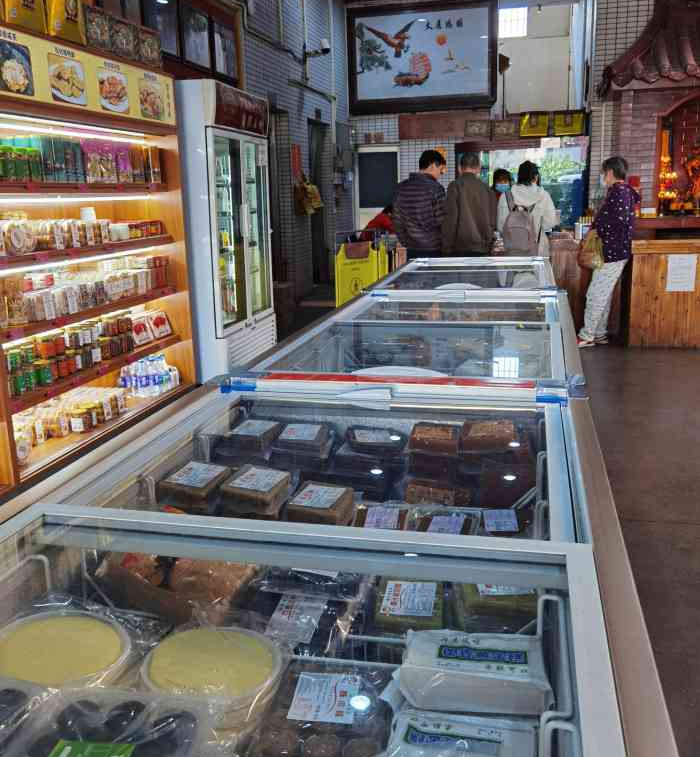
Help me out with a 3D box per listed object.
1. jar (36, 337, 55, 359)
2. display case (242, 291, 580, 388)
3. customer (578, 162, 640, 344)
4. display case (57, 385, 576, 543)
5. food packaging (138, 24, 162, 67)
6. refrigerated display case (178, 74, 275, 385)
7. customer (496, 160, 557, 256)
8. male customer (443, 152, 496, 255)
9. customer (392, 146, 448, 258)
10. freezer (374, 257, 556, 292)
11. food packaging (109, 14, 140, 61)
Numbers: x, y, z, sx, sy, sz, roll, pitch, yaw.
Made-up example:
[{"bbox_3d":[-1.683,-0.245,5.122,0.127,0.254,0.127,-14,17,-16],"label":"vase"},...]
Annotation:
[{"bbox_3d":[-1.480,-0.151,3.800,0.080,0.100,0.080,-1,13,0],"label":"jar"},{"bbox_3d":[0.345,0.208,3.016,0.955,0.860,1.762,2,14,13],"label":"display case"},{"bbox_3d":[2.202,-1.071,6.694,0.440,1.570,0.440,6,15,28],"label":"customer"},{"bbox_3d":[0.014,0.531,1.643,0.945,0.880,0.898,2,14,13],"label":"display case"},{"bbox_3d":[-1.226,-1.944,4.596,0.110,0.193,0.255,2,14,13],"label":"food packaging"},{"bbox_3d":[-1.029,-0.964,5.567,0.660,2.029,1.021,2,14,13],"label":"refrigerated display case"},{"bbox_3d":[1.508,-1.067,6.723,0.480,1.580,0.380,4,14,21],"label":"customer"},{"bbox_3d":[1.047,-1.130,6.817,0.480,1.680,0.300,3,14,18],"label":"male customer"},{"bbox_3d":[0.650,-1.142,6.909,0.470,1.680,0.300,7,15,30],"label":"customer"},{"bbox_3d":[0.743,-0.220,4.786,0.950,0.860,1.852,2,14,13],"label":"freezer"},{"bbox_3d":[-1.293,-1.867,4.313,0.110,0.190,0.275,2,14,13],"label":"food packaging"}]

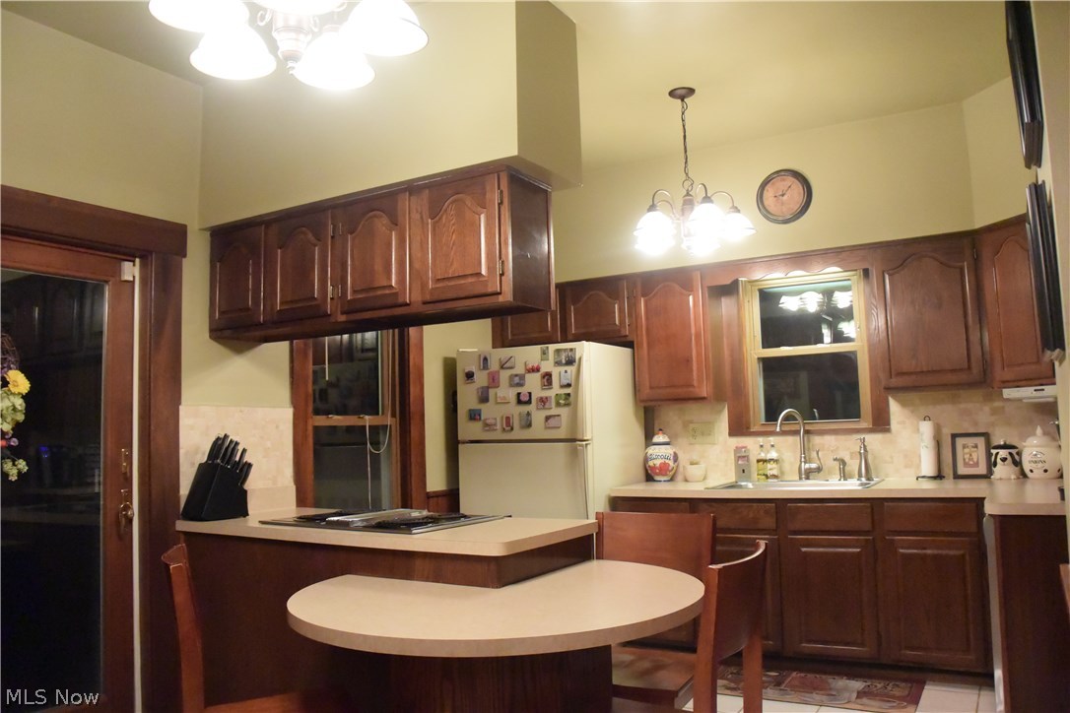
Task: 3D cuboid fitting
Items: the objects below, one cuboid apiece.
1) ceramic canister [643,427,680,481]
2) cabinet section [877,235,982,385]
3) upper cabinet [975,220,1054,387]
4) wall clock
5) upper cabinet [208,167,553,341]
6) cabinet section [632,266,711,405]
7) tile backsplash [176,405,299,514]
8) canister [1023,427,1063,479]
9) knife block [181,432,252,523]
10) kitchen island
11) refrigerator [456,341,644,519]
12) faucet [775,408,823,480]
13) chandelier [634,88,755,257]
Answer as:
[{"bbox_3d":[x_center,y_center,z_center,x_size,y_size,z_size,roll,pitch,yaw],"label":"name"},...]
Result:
[{"bbox_3d":[0.750,0.584,4.756,0.205,0.315,0.205,-3,-6,15],"label":"ceramic canister"},{"bbox_3d":[2.053,-0.205,4.200,0.510,0.800,0.330,-4,-6,29],"label":"cabinet section"},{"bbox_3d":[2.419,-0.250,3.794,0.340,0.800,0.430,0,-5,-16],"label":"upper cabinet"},{"bbox_3d":[1.382,-0.887,4.443,0.300,0.300,0.040,-4,-6,29],"label":"wall clock"},{"bbox_3d":[-0.630,-0.331,2.997,1.452,0.440,0.285,-5,-6,30],"label":"upper cabinet"},{"bbox_3d":[0.882,-0.114,4.856,0.450,0.800,0.330,-4,-6,29],"label":"cabinet section"},{"bbox_3d":[-1.298,0.458,3.535,0.020,0.465,0.610,-4,-6,29],"label":"tile backsplash"},{"bbox_3d":[2.453,0.463,3.887,0.185,0.260,0.185,-7,-7,43],"label":"canister"},{"bbox_3d":[-1.332,0.506,3.407,0.130,0.350,0.250,-5,-6,34],"label":"knife block"},{"bbox_3d":[-0.558,1.052,2.858,1.489,0.910,0.620,-5,-6,30],"label":"kitchen island"},{"bbox_3d":[0.115,0.806,4.553,0.798,1.683,0.725,-5,-6,30],"label":"refrigerator"},{"bbox_3d":[1.394,0.461,4.243,0.240,0.385,0.135,4,-8,-44],"label":"faucet"},{"bbox_3d":[0.709,-0.858,3.792,0.570,0.790,0.570,-4,-6,29],"label":"chandelier"}]

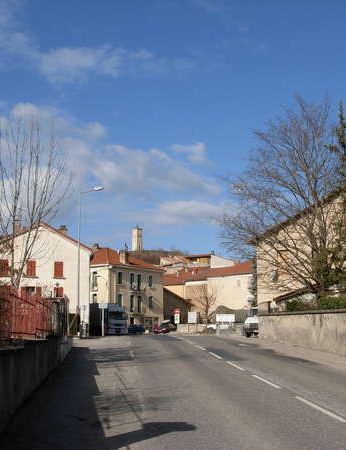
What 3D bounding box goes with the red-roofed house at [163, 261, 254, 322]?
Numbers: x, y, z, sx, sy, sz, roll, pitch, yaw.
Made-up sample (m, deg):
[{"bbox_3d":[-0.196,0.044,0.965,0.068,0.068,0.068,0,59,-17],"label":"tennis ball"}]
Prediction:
[{"bbox_3d":[7.876,12.052,106.007,15.000,10.781,9.000,-7,-11,36],"label":"red-roofed house"}]

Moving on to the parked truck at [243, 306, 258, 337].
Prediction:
[{"bbox_3d":[6.012,7.006,47.487,1.850,2.051,4.500,-1,-9,6],"label":"parked truck"}]

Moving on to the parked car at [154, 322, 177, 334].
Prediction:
[{"bbox_3d":[-0.810,11.633,74.092,1.700,1.318,4.100,-4,-10,25],"label":"parked car"}]

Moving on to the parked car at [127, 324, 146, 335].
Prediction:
[{"bbox_3d":[-4.764,13.623,85.927,1.750,1.273,4.100,-3,-9,20],"label":"parked car"}]

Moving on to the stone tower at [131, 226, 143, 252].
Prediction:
[{"bbox_3d":[-22.750,9.272,422.120,5.100,16.750,5.100,6,-9,-41],"label":"stone tower"}]

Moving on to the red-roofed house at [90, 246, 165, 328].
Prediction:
[{"bbox_3d":[-9.425,9.695,97.737,12.000,12.496,12.400,-7,-11,37],"label":"red-roofed house"}]

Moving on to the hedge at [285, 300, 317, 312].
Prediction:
[{"bbox_3d":[5.700,3.890,29.553,1.000,1.000,3.600,1,-9,-7],"label":"hedge"}]

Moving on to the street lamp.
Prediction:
[{"bbox_3d":[-5.326,2.223,42.160,1.700,9.442,0.300,-1,-9,6],"label":"street lamp"}]

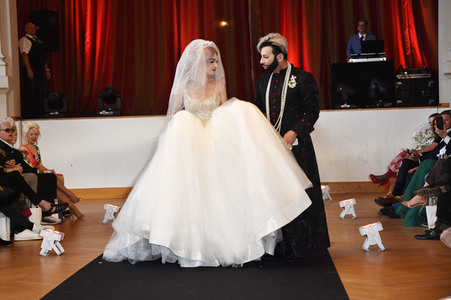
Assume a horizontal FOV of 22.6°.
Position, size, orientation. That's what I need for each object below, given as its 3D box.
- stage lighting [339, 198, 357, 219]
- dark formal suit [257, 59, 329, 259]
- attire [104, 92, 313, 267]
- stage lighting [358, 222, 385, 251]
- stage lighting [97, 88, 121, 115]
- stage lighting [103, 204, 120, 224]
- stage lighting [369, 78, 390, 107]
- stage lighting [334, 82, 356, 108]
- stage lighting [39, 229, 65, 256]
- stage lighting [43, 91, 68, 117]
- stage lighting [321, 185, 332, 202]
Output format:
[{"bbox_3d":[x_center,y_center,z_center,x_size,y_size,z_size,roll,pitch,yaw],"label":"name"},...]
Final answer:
[{"bbox_3d":[1.462,0.693,13.450,0.210,0.237,0.205,-1,1,2],"label":"stage lighting"},{"bbox_3d":[0.570,0.095,9.450,0.580,1.570,0.560,-1,1,24],"label":"dark formal suit"},{"bbox_3d":[-0.134,0.194,9.400,1.700,1.410,1.200,-1,1,4],"label":"attire"},{"bbox_3d":[1.269,0.739,9.740,0.210,0.237,0.205,-1,1,2],"label":"stage lighting"},{"bbox_3d":[-2.025,-0.847,19.750,0.410,0.490,0.360,-1,1,2],"label":"stage lighting"},{"bbox_3d":[-1.373,0.765,13.600,0.210,0.237,0.205,-1,1,2],"label":"stage lighting"},{"bbox_3d":[2.679,-0.973,19.600,0.370,0.480,0.340,-1,1,33],"label":"stage lighting"},{"bbox_3d":[2.096,-0.937,19.600,0.350,0.440,0.370,-2,1,-24],"label":"stage lighting"},{"bbox_3d":[-1.535,0.809,9.980,0.210,0.237,0.205,-1,1,2],"label":"stage lighting"},{"bbox_3d":[-2.979,-0.808,19.800,0.410,0.450,0.360,-1,1,2],"label":"stage lighting"},{"bbox_3d":[1.531,0.650,17.200,0.210,0.237,0.205,-1,1,2],"label":"stage lighting"}]

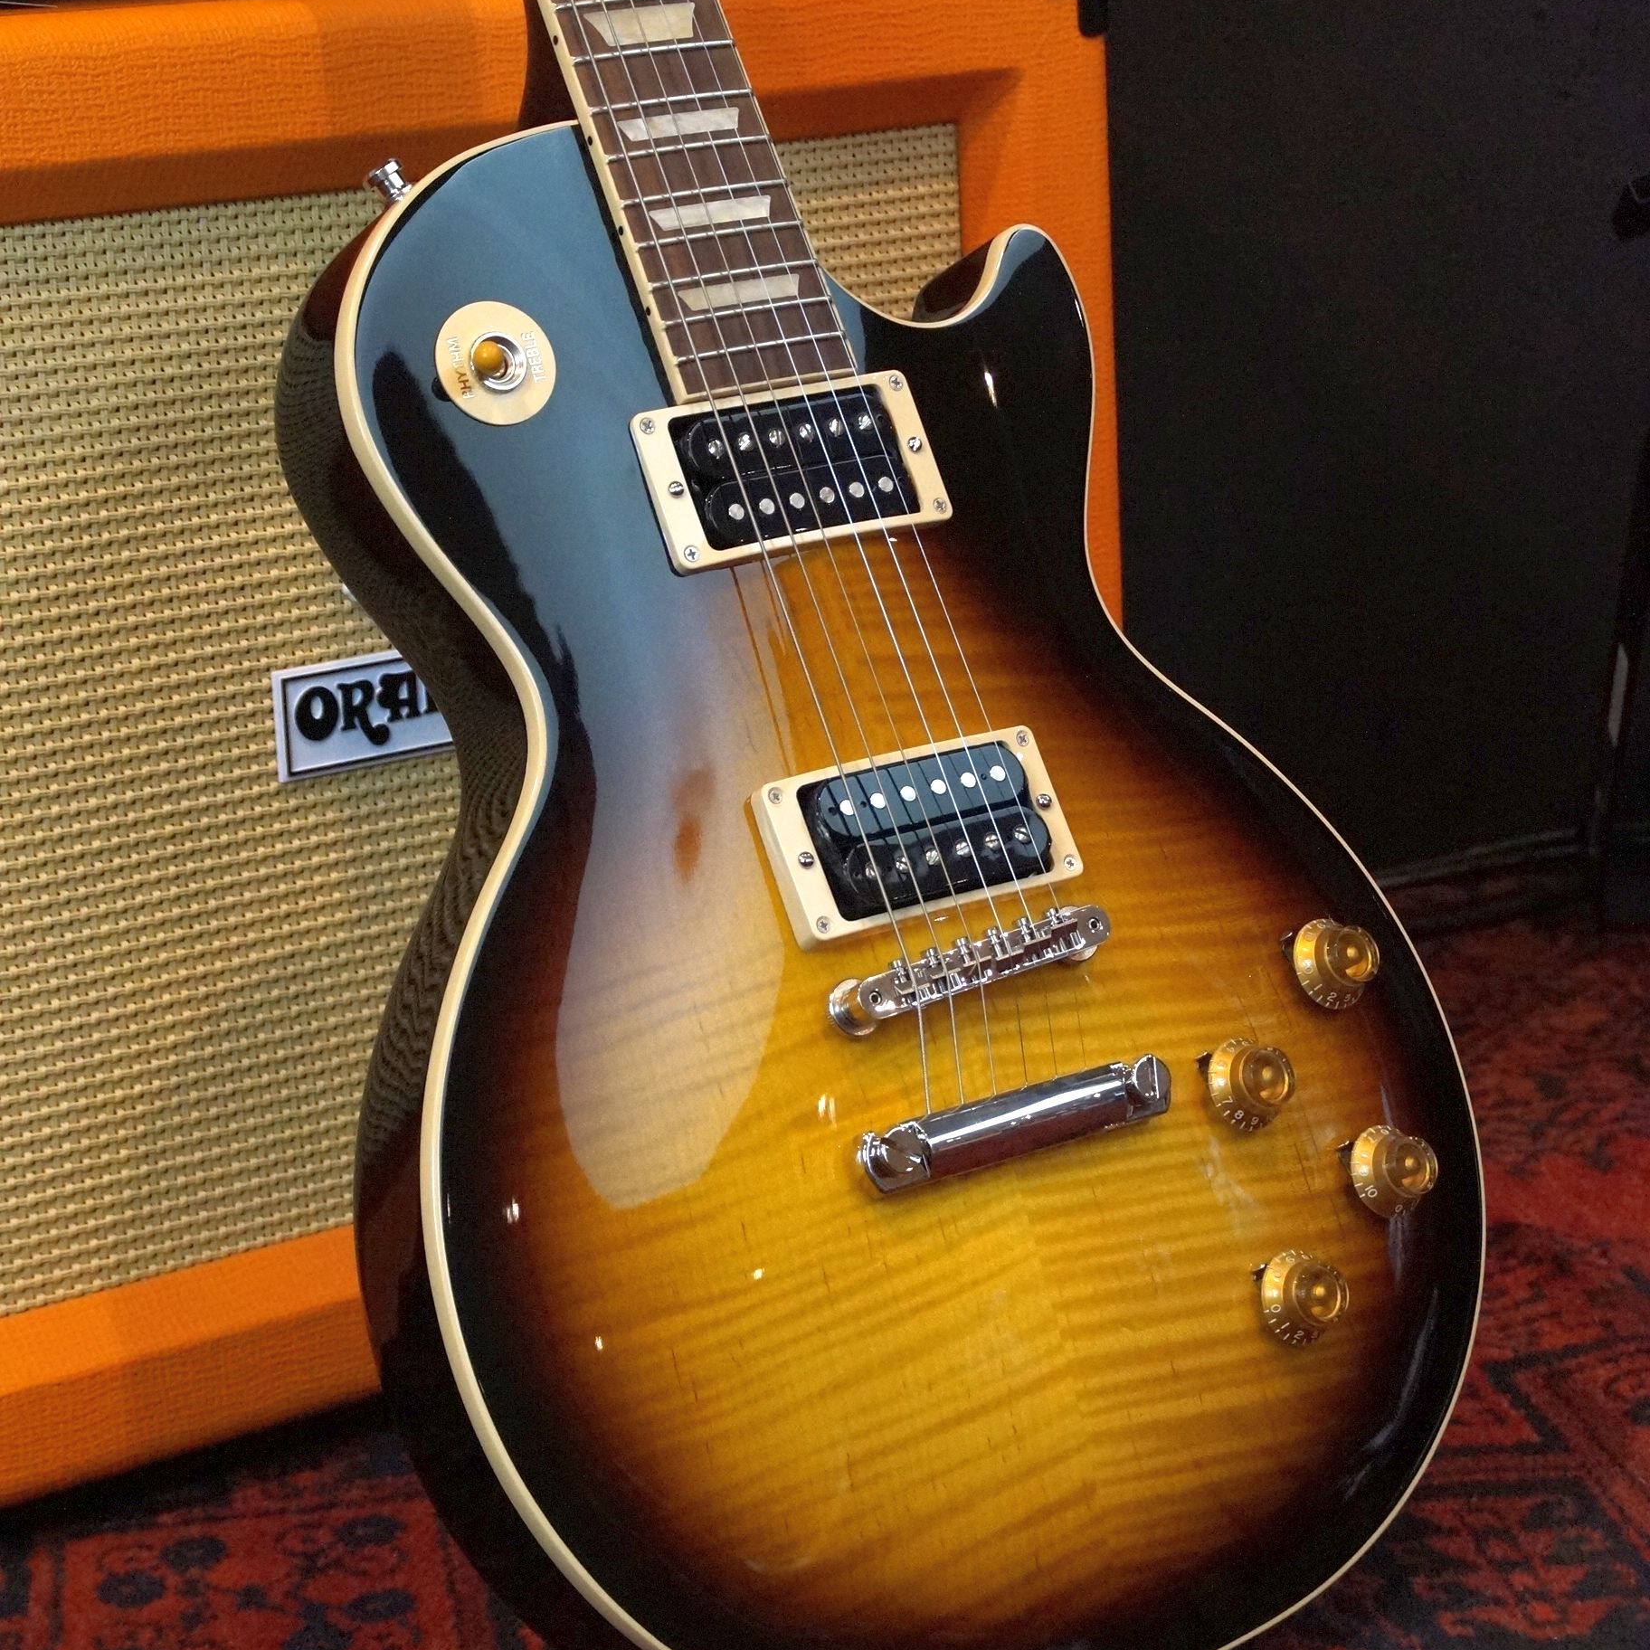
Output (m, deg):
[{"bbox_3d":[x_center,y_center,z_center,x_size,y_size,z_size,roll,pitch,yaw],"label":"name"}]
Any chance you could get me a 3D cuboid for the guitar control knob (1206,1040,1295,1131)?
[{"bbox_3d":[0.118,0.070,1.121,0.026,0.026,0.013,-15,-6,-32],"label":"guitar control knob"}]

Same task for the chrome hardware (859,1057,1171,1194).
[{"bbox_3d":[0.051,0.078,1.073,0.097,0.017,0.013,-14,-10,-34],"label":"chrome hardware"}]

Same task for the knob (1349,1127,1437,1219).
[{"bbox_3d":[0.160,0.095,1.145,0.026,0.026,0.013,-15,-6,-32],"label":"knob"}]

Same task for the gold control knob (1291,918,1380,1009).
[{"bbox_3d":[0.145,0.037,1.153,0.026,0.026,0.013,-15,-6,-32],"label":"gold control knob"}]

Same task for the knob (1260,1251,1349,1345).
[{"bbox_3d":[0.131,0.127,1.112,0.026,0.026,0.013,-15,-6,-32],"label":"knob"}]

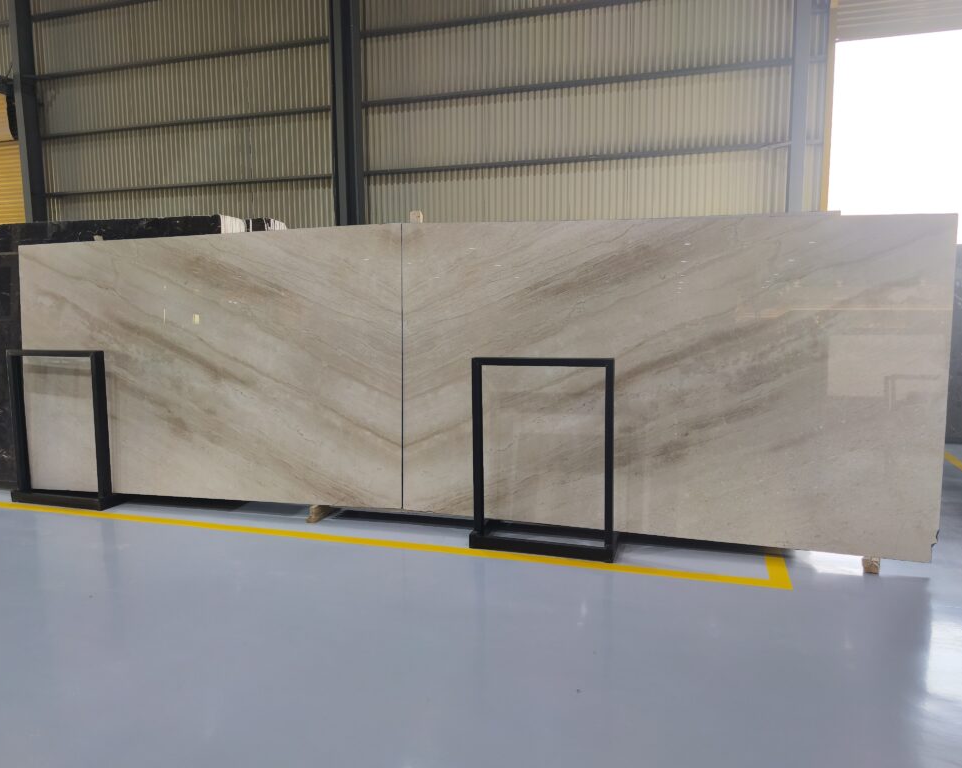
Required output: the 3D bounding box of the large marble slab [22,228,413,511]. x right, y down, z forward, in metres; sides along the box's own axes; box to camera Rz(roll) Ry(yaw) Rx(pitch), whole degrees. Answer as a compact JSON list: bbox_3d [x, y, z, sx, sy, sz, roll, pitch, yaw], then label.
[{"bbox_3d":[-2.012,-0.108,4.828,3.114,1.859,0.025,1,4,15],"label":"large marble slab"}]

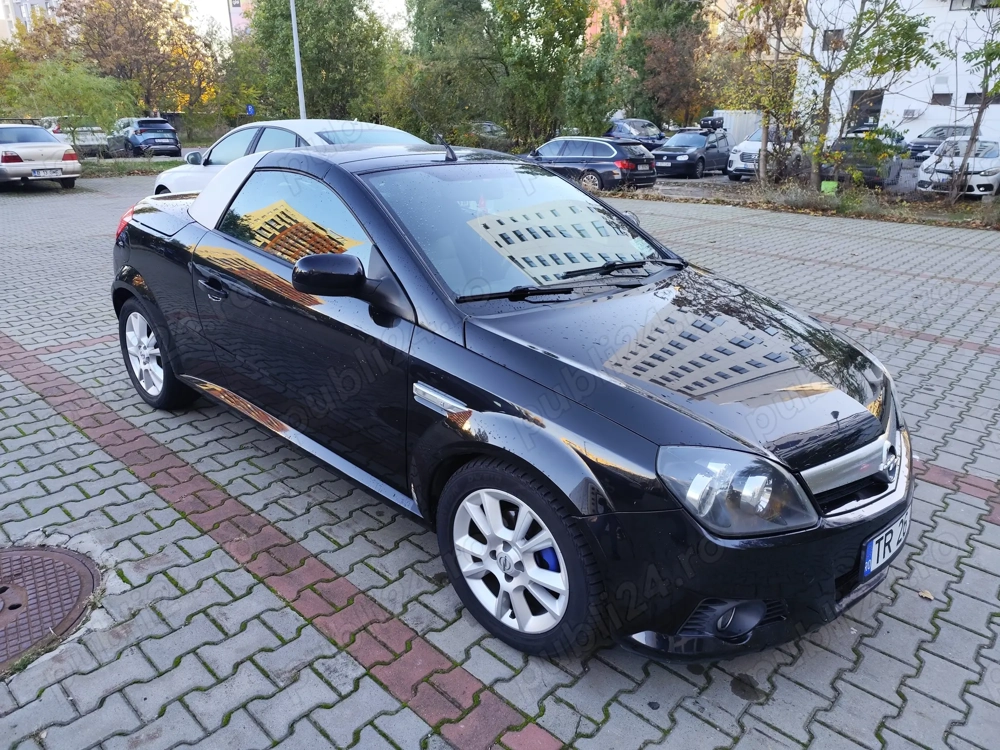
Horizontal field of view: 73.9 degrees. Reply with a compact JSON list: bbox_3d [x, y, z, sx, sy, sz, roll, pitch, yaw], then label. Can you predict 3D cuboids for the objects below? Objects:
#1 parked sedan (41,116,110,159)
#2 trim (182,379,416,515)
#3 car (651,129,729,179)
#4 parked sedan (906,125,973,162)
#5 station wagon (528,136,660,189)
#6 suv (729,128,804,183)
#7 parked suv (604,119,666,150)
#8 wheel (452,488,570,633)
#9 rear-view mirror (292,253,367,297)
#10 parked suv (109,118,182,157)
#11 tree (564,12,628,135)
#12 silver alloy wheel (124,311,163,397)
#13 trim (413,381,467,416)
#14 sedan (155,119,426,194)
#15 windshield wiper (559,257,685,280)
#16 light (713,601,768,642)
[{"bbox_3d":[-18.058,-10.030,28.000,1.850,1.640,4.450,-16,27,-39],"label":"parked sedan"},{"bbox_3d":[-0.859,0.202,2.627,1.700,0.070,0.045,18,26,38],"label":"trim"},{"bbox_3d":[6.481,-7.500,22.573,1.750,1.460,4.150,16,26,35],"label":"car"},{"bbox_3d":[19.873,-10.235,29.584,4.486,1.650,1.839,-17,27,-39],"label":"parked sedan"},{"bbox_3d":[2.107,-5.929,18.906,4.620,1.450,1.830,19,27,40],"label":"station wagon"},{"bbox_3d":[8.892,-6.999,21.117,1.880,1.680,4.700,16,25,34],"label":"suv"},{"bbox_3d":[5.964,-10.093,28.583,1.800,1.620,4.300,-13,25,-32],"label":"parked suv"},{"bbox_3d":[0.072,0.519,1.970,0.437,0.437,0.160,18,26,38],"label":"wheel"},{"bbox_3d":[-0.498,-0.294,1.942,0.105,0.120,0.185,18,27,39],"label":"rear-view mirror"},{"bbox_3d":[-15.577,-10.499,29.277,1.865,1.645,4.515,-13,25,-32],"label":"parked suv"},{"bbox_3d":[3.325,-9.760,23.116,2.350,5.060,2.350,1,20,0],"label":"tree"},{"bbox_3d":[-1.790,-0.124,3.494,0.437,0.437,0.160,18,26,38],"label":"silver alloy wheel"},{"bbox_3d":[-0.164,0.079,1.920,0.225,0.055,0.025,18,26,38],"label":"trim"},{"bbox_3d":[-2.525,-2.369,8.264,4.780,1.450,1.860,17,26,36],"label":"sedan"},{"bbox_3d":[0.461,-0.374,2.388,0.690,0.055,0.075,-13,25,-41],"label":"windshield wiper"},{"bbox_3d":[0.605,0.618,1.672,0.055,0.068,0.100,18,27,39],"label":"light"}]

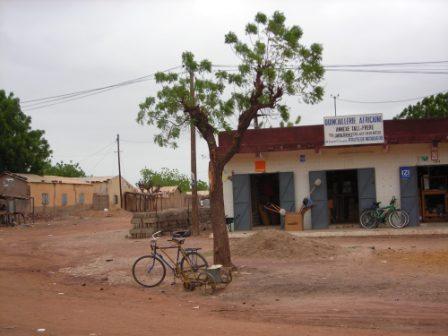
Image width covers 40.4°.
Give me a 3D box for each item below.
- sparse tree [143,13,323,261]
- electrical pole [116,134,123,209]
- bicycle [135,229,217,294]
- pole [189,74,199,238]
[{"bbox_3d":[0.190,-0.747,15.400,4.600,6.450,4.300,-2,-3,0],"label":"sparse tree"},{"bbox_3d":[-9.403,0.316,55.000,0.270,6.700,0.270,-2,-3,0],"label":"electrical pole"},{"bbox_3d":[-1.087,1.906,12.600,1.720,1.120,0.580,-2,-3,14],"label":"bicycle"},{"bbox_3d":[-1.198,-0.599,24.300,0.270,6.650,0.270,-2,-3,0],"label":"pole"}]

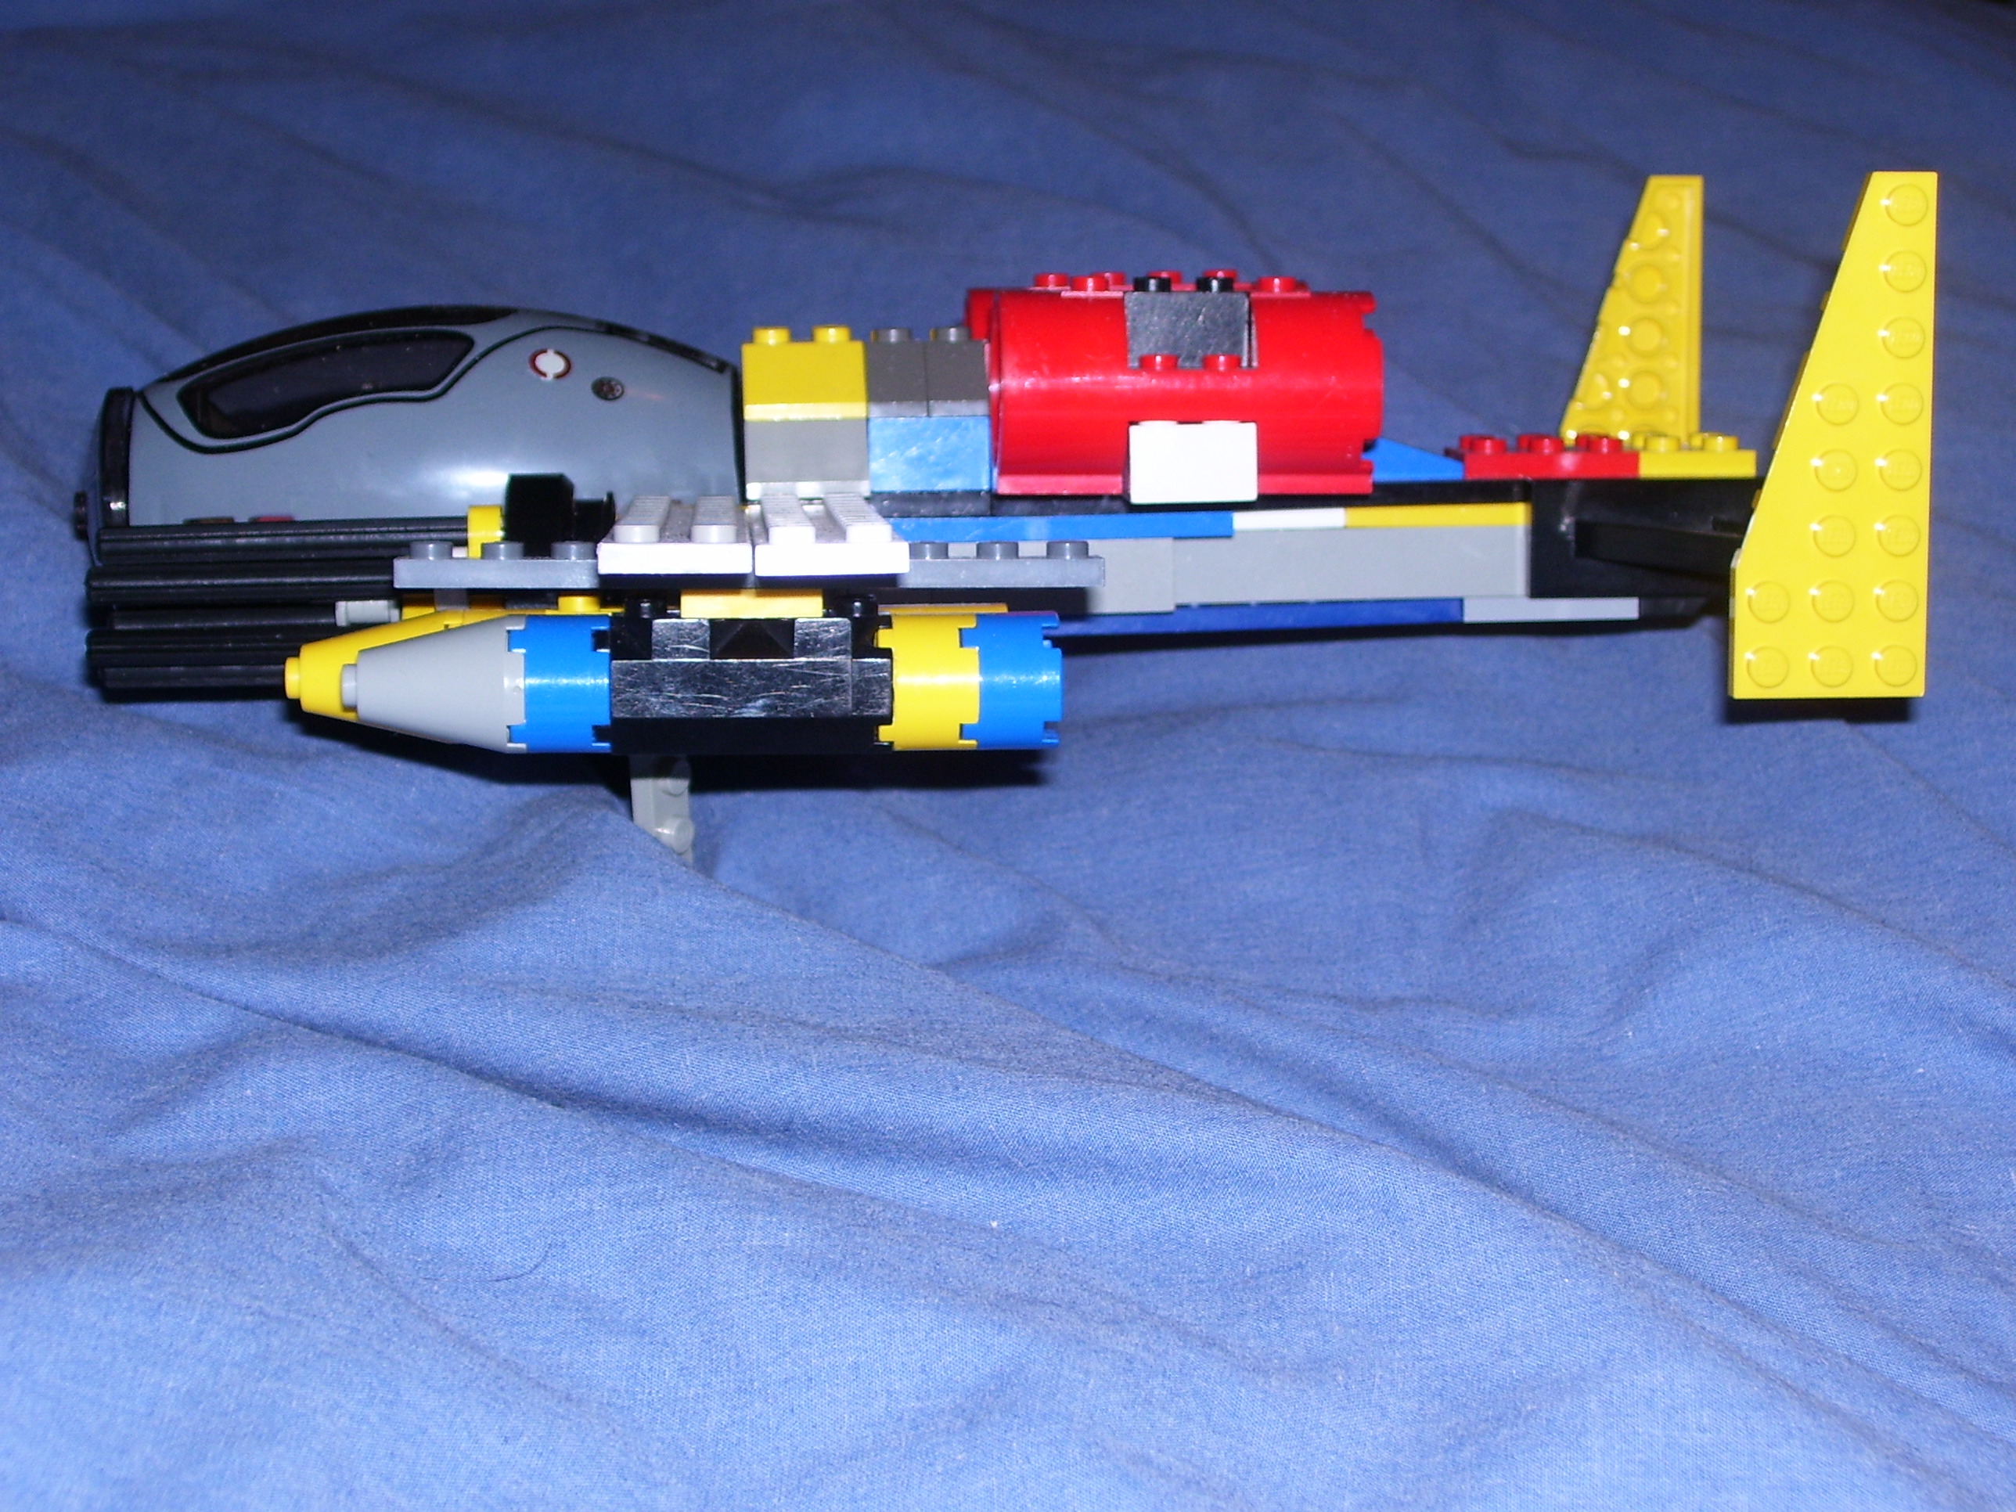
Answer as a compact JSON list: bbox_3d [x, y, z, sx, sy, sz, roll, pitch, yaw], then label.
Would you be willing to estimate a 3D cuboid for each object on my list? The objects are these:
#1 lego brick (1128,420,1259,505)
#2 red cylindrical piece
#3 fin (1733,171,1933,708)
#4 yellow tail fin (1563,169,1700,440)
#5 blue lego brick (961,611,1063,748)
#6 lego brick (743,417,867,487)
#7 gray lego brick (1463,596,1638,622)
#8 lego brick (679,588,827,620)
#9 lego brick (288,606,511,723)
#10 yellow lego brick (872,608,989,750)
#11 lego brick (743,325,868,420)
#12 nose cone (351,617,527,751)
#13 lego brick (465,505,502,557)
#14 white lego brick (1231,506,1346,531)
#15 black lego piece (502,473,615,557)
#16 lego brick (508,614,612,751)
[{"bbox_3d":[0.023,-0.038,0.517,0.016,0.010,0.009,-1,8,-4],"label":"lego brick"},{"bbox_3d":[0.023,-0.048,0.523,0.048,0.027,0.024,-1,8,-4],"label":"red cylindrical piece"},{"bbox_3d":[0.101,-0.039,0.498,0.024,0.064,0.005,0,6,-4],"label":"fin"},{"bbox_3d":[0.093,-0.056,0.622,0.024,0.064,0.005,0,6,-5],"label":"yellow tail fin"},{"bbox_3d":[0.000,-0.009,0.480,0.011,0.016,0.016,0,6,-5],"label":"blue lego brick"},{"bbox_3d":[-0.026,-0.039,0.528,0.016,0.010,0.015,-1,8,-4],"label":"lego brick"},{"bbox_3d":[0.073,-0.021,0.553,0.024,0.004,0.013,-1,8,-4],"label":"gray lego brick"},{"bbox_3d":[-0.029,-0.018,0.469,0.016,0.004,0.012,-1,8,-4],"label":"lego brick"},{"bbox_3d":[-0.075,-0.009,0.485,0.021,0.016,0.016,-1,8,-4],"label":"lego brick"},{"bbox_3d":[-0.010,-0.009,0.479,0.011,0.016,0.016,0,6,-5],"label":"yellow lego brick"},{"bbox_3d":[-0.027,-0.050,0.536,0.016,0.011,0.016,0,6,-5],"label":"lego brick"},{"bbox_3d":[-0.066,-0.008,0.471,0.021,0.016,0.016,0,6,-5],"label":"nose cone"},{"bbox_3d":[-0.065,-0.027,0.506,0.004,0.008,0.008,0,6,-5],"label":"lego brick"},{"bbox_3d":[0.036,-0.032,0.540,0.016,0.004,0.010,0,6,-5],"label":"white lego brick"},{"bbox_3d":[-0.053,-0.028,0.483,0.013,0.011,0.009,-1,8,-4],"label":"black lego piece"},{"bbox_3d":[-0.051,-0.008,0.470,0.011,0.016,0.016,-1,8,-4],"label":"lego brick"}]

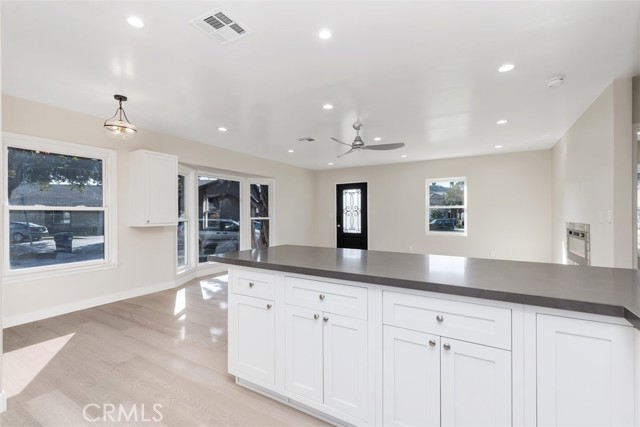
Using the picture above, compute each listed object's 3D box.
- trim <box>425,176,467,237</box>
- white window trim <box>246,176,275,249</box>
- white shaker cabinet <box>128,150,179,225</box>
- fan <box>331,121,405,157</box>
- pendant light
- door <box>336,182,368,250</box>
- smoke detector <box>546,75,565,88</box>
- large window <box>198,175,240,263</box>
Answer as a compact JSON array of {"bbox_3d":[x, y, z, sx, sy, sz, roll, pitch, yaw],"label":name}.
[{"bbox_3d":[2.859,-0.149,6.468,0.852,1.301,0.081,0,0,31],"label":"trim"},{"bbox_3d":[-1.362,0.106,6.601,0.685,1.825,0.091,0,0,-32],"label":"white window trim"},{"bbox_3d":[-2.449,-0.342,4.212,0.328,1.054,0.539,0,0,31],"label":"white shaker cabinet"},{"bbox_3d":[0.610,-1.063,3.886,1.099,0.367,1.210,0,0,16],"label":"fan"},{"bbox_3d":[-2.133,-1.022,3.045,0.297,0.450,0.297,0,0,31],"label":"pendant light"},{"bbox_3d":[0.871,0.208,7.674,0.911,2.018,0.060,0,0,31],"label":"door"},{"bbox_3d":[2.186,-1.225,2.641,0.139,0.050,0.139,0,0,31],"label":"smoke detector"},{"bbox_3d":[-2.029,0.123,5.840,0.081,1.719,1.081,0,0,31],"label":"large window"}]

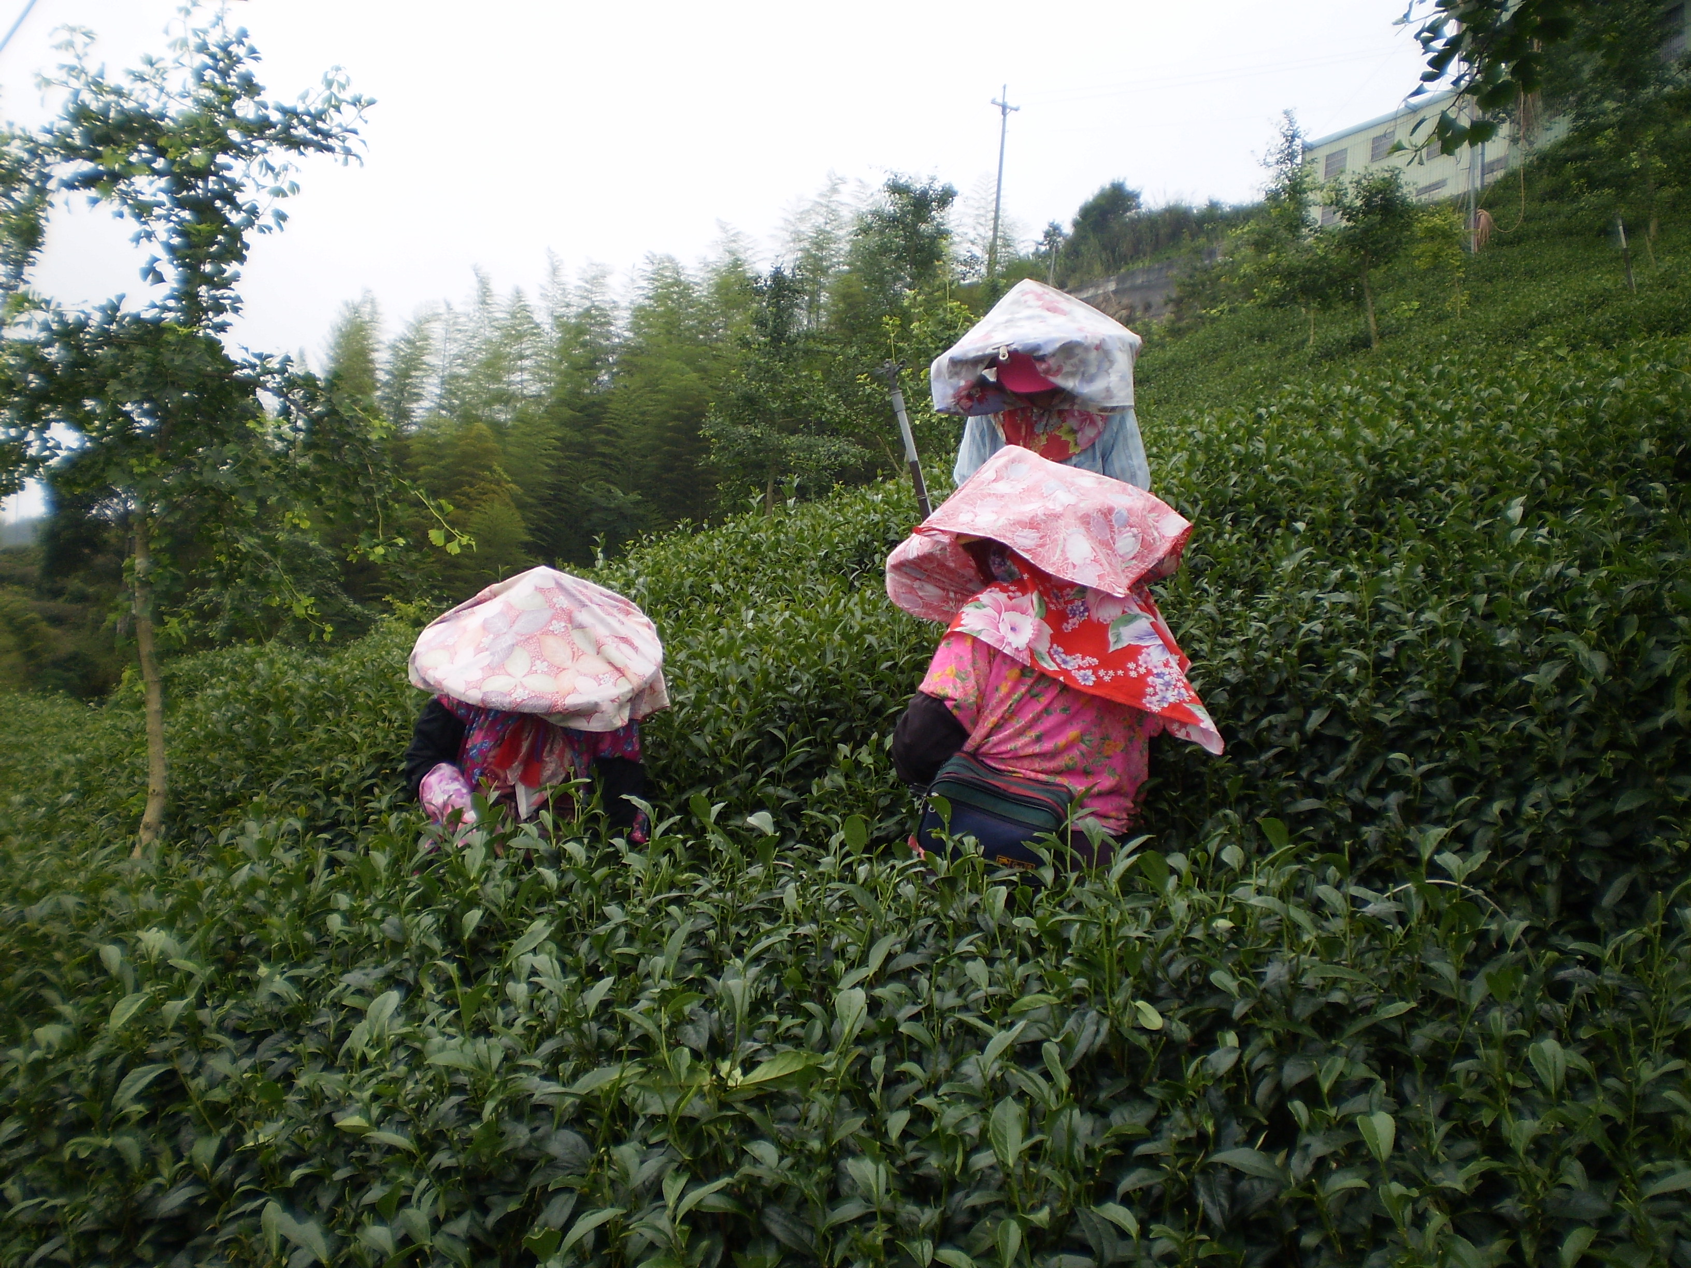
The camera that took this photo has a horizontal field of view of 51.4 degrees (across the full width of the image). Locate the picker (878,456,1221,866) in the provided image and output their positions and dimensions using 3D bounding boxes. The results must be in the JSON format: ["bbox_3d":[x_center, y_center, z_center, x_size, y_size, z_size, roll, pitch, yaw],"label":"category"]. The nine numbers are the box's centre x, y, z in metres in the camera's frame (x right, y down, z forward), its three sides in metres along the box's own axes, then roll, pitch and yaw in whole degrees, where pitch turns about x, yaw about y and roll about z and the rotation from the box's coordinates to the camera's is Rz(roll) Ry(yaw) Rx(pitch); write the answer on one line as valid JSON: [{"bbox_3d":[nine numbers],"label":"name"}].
[{"bbox_3d":[0.298,0.411,3.017,0.540,1.430,0.550,1,2,-37],"label":"picker"}]

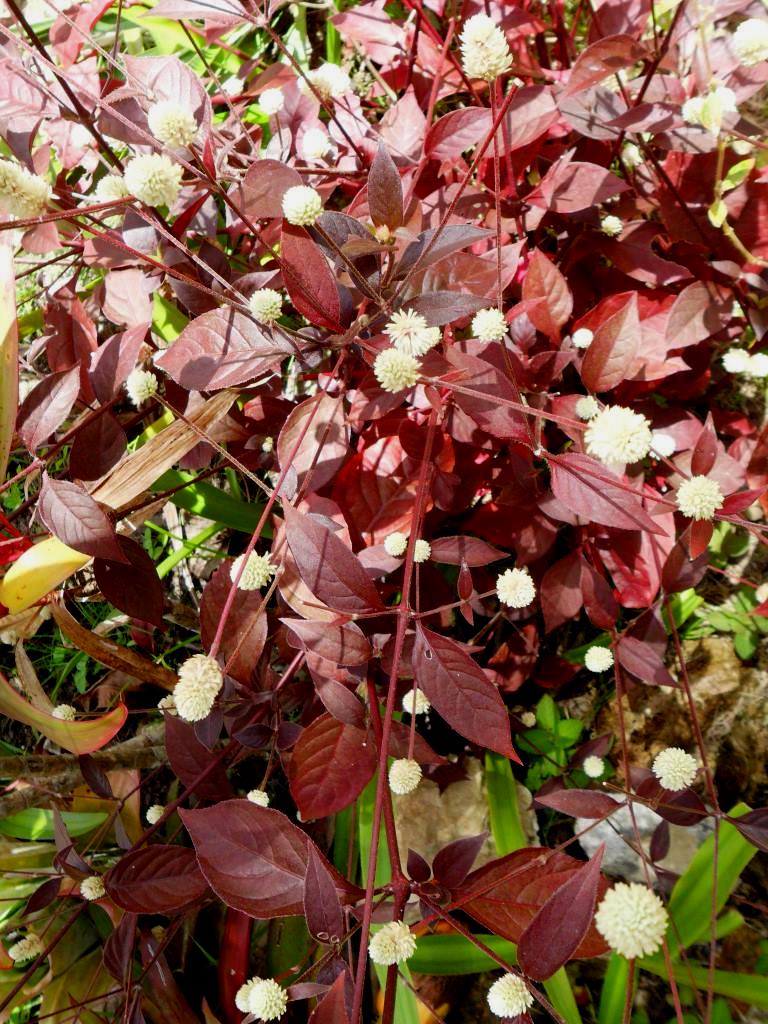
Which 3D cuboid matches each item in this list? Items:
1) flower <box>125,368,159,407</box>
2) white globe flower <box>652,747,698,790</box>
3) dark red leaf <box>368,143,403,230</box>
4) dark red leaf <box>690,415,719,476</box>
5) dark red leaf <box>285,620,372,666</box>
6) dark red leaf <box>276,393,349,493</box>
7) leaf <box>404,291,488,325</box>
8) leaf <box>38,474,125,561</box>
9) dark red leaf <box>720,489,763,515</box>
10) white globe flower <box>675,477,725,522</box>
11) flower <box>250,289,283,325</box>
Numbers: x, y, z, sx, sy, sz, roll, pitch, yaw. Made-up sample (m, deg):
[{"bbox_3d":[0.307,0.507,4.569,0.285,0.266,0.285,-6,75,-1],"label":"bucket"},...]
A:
[{"bbox_3d":[-0.124,-0.064,0.560,0.017,0.018,0.017,-14,42,3],"label":"flower"},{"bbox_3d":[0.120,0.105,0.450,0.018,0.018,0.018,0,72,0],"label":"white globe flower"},{"bbox_3d":[0.000,-0.176,0.590,0.019,0.011,0.059,-4,70,1],"label":"dark red leaf"},{"bbox_3d":[0.135,-0.027,0.460,0.011,0.027,0.006,5,9,16],"label":"dark red leaf"},{"bbox_3d":[-0.025,0.054,0.460,0.044,0.010,0.022,21,55,12],"label":"dark red leaf"},{"bbox_3d":[-0.039,-0.039,0.615,0.041,0.013,0.071,12,65,5],"label":"dark red leaf"},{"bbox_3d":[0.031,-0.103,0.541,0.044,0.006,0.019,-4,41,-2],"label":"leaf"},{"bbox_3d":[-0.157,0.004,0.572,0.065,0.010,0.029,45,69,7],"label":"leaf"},{"bbox_3d":[0.151,-0.004,0.460,0.021,0.003,0.008,-24,60,-15],"label":"dark red leaf"},{"bbox_3d":[0.130,-0.006,0.450,0.019,0.018,0.018,0,53,0],"label":"white globe flower"},{"bbox_3d":[-0.059,-0.101,0.540,0.017,0.017,0.017,-6,41,1],"label":"flower"}]

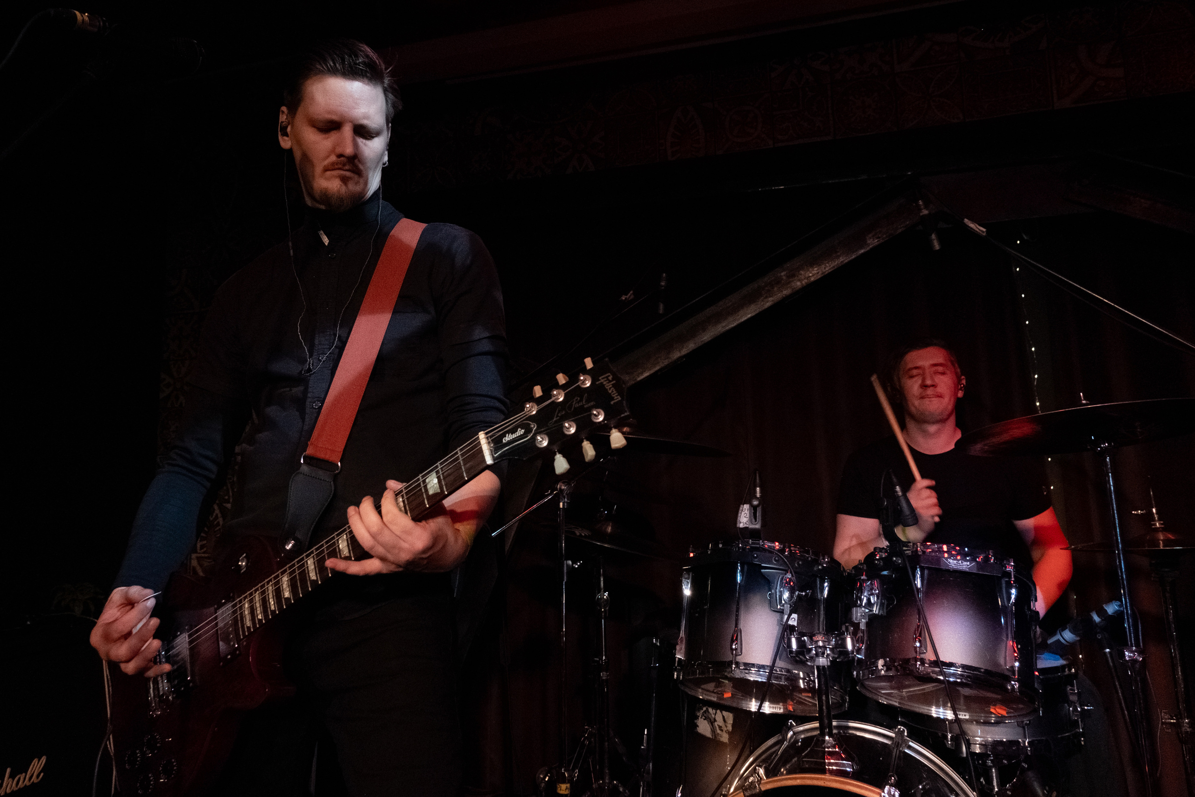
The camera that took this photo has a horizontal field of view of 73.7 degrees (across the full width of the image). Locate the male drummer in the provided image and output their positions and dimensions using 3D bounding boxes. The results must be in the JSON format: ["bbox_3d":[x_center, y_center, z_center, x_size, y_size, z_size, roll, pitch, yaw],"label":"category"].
[{"bbox_3d":[0.837,0.527,1.894,0.680,1.420,0.700,-5,-11,24],"label":"male drummer"}]

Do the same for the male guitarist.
[{"bbox_3d":[-0.396,0.332,1.155,0.580,1.780,0.450,-2,-10,9],"label":"male guitarist"}]

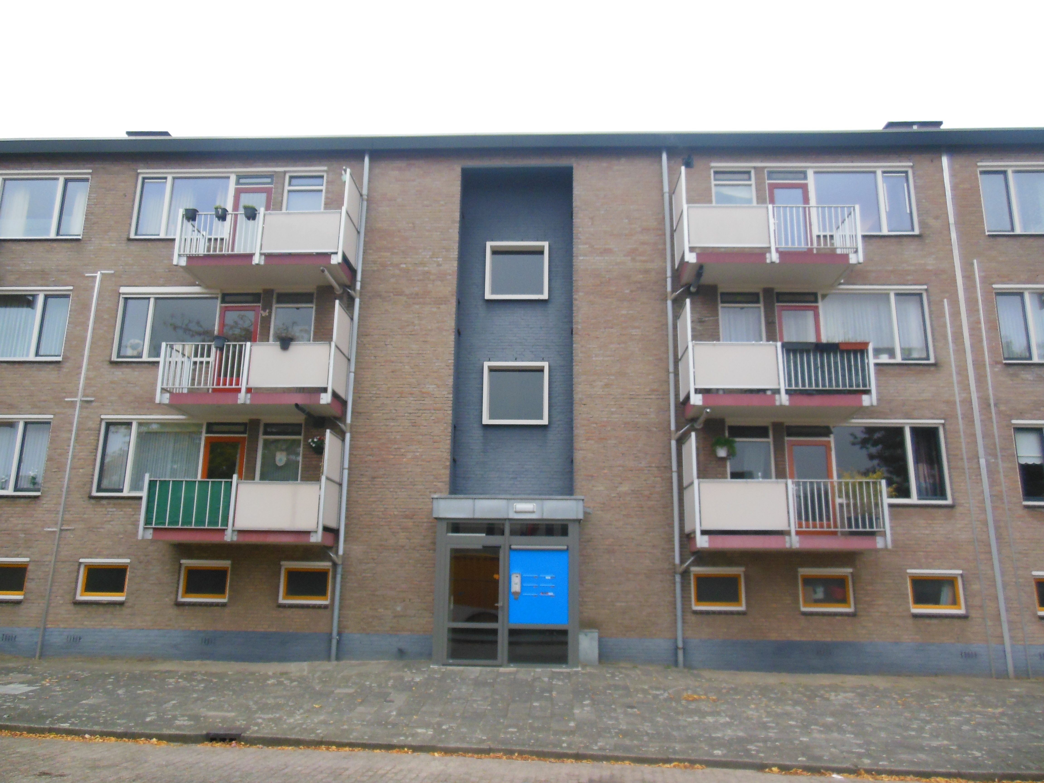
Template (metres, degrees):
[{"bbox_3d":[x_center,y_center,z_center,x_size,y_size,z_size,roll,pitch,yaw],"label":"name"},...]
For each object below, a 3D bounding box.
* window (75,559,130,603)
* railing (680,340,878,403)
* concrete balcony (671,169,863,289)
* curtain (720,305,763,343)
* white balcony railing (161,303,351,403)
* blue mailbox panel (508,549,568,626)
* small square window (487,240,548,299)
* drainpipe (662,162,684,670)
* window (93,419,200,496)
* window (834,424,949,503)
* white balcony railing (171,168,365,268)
[{"bbox_3d":[-7.733,3.499,13.958,0.896,0.772,0.130,1,-13,1],"label":"window"},{"bbox_3d":[4.628,-0.208,13.960,3.235,1.172,1.079,1,-13,1],"label":"railing"},{"bbox_3d":[4.642,-3.155,14.561,3.240,1.920,1.260,0,-13,2],"label":"concrete balcony"},{"bbox_3d":[4.368,-1.235,14.970,0.830,0.929,0.100,0,-13,2],"label":"curtain"},{"bbox_3d":[-4.932,-0.616,14.223,3.198,1.953,1.079,1,-13,1],"label":"white balcony railing"},{"bbox_3d":[0.287,3.516,13.577,1.083,1.346,0.100,0,-13,2],"label":"blue mailbox panel"},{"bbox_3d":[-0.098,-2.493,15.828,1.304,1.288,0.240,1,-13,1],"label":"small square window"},{"bbox_3d":[2.870,-0.058,14.437,0.079,10.156,0.090,0,-13,2],"label":"drainpipe"},{"bbox_3d":[-7.193,1.297,14.627,2.045,1.484,0.120,0,-13,2],"label":"window"},{"bbox_3d":[6.880,1.356,14.070,2.042,1.484,0.120,0,-13,2],"label":"window"},{"bbox_3d":[-4.884,-3.197,14.830,3.173,1.991,1.079,1,-13,1],"label":"white balcony railing"}]

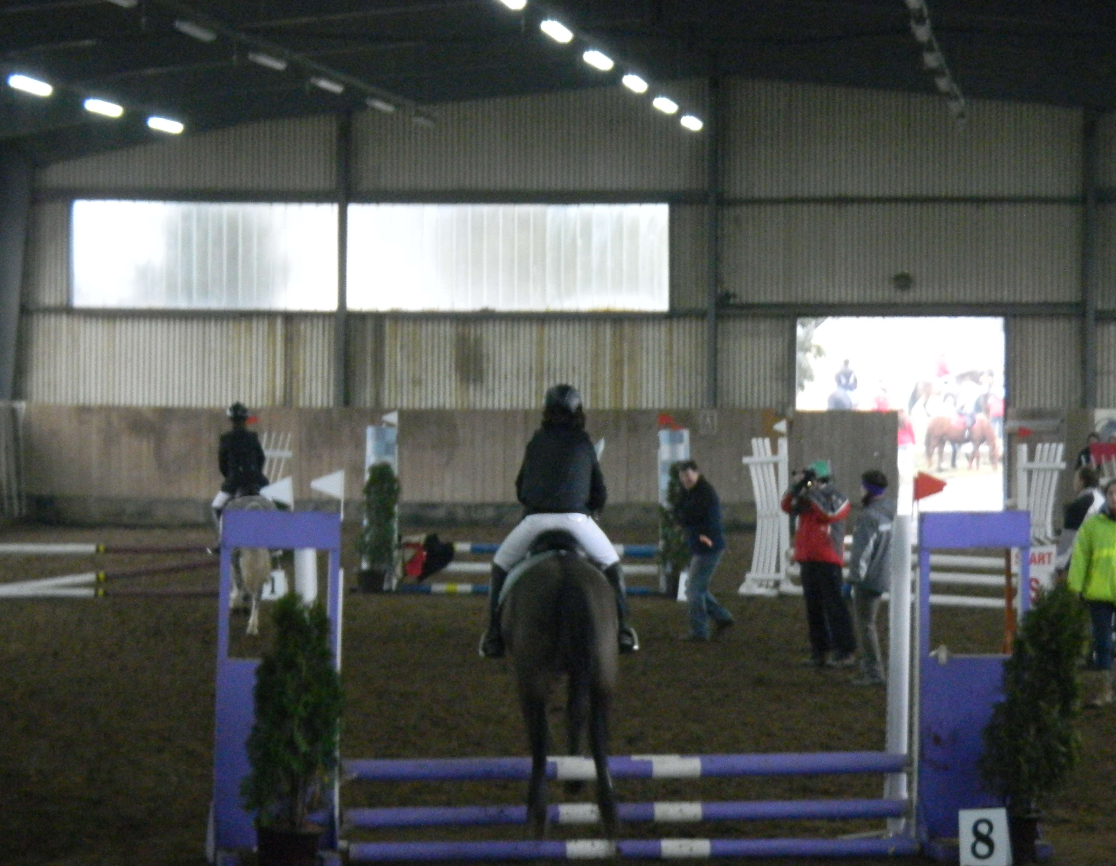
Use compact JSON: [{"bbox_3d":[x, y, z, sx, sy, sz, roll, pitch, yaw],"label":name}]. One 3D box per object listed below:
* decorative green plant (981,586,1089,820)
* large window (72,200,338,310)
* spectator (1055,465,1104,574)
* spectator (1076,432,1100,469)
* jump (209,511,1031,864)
[{"bbox_3d":[2.442,1.375,21.100,0.550,1.220,0.550,0,1,0],"label":"decorative green plant"},{"bbox_3d":[-5.716,-2.883,66.400,4.400,1.790,0.100,1,1,7],"label":"large window"},{"bbox_3d":[4.706,1.127,37.000,0.450,1.660,0.480,1,1,37],"label":"spectator"},{"bbox_3d":[7.530,0.823,58.000,0.470,1.650,0.320,1,1,6],"label":"spectator"},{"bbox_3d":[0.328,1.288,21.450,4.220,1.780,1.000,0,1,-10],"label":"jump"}]

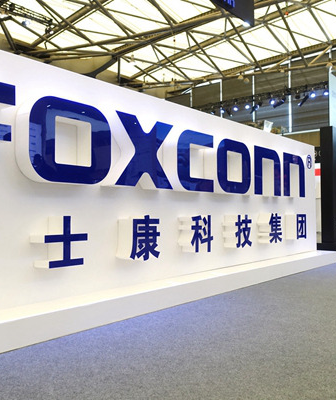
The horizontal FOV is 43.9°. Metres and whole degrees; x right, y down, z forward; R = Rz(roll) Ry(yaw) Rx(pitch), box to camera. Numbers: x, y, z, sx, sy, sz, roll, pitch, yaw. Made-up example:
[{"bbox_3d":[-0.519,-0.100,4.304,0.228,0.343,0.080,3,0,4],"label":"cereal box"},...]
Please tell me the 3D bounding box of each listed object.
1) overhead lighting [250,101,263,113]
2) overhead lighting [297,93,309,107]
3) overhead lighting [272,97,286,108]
[{"bbox_3d":[4.159,-4.394,19.577,0.650,0.330,0.300,-44,24,-30],"label":"overhead lighting"},{"bbox_3d":[5.854,-4.374,18.131,0.270,0.300,0.650,-2,37,51],"label":"overhead lighting"},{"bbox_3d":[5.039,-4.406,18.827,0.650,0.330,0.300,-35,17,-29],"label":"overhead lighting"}]

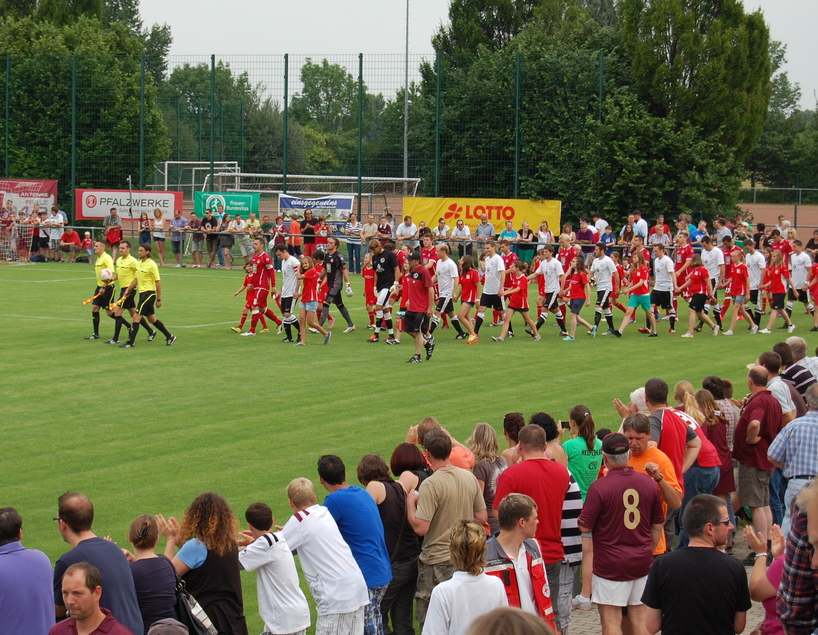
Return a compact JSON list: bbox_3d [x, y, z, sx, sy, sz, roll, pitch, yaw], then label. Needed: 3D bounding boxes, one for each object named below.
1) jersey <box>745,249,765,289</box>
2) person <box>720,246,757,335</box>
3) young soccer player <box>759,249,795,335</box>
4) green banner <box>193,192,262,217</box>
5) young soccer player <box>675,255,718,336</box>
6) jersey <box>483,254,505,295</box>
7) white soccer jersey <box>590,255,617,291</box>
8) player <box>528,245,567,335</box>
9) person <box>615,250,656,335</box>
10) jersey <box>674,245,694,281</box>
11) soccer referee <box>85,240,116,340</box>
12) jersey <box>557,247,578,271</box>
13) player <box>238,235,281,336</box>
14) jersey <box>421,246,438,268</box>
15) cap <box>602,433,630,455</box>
[{"bbox_3d":[6.830,-0.935,42.808,0.310,0.730,0.490,-2,5,-43],"label":"jersey"},{"bbox_3d":[6.454,-0.494,42.600,0.600,1.630,0.460,-1,4,-26],"label":"person"},{"bbox_3d":[7.207,-0.511,42.388,0.580,1.630,0.440,-1,4,-30],"label":"young soccer player"},{"bbox_3d":[-5.523,-3.418,66.366,2.280,0.780,0.050,3,4,24],"label":"green banner"},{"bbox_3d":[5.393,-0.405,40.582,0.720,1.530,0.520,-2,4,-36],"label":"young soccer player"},{"bbox_3d":[1.578,-0.799,40.133,0.300,0.740,0.500,-1,5,-33],"label":"jersey"},{"bbox_3d":[3.705,-0.849,41.214,0.340,0.700,0.520,-2,5,-40],"label":"white soccer jersey"},{"bbox_3d":[2.567,-0.506,40.313,0.750,1.690,0.560,-2,5,-38],"label":"player"},{"bbox_3d":[4.332,-0.440,41.208,0.800,1.590,0.500,-1,4,-26],"label":"person"},{"bbox_3d":[5.825,-1.161,45.900,0.260,0.710,0.460,-2,4,-33],"label":"jersey"},{"bbox_3d":[-5.364,-0.501,38.500,0.700,1.710,0.500,-1,4,-26],"label":"soccer referee"},{"bbox_3d":[3.156,-1.067,43.229,0.300,0.700,0.500,-3,5,-45],"label":"jersey"},{"bbox_3d":[-2.625,-0.541,38.833,0.750,1.760,0.520,-1,4,-28],"label":"player"},{"bbox_3d":[0.413,-1.049,42.400,0.260,0.700,0.460,-2,5,-38],"label":"jersey"},{"bbox_3d":[1.268,0.774,13.429,0.170,0.130,0.250,0,4,-14],"label":"cap"}]

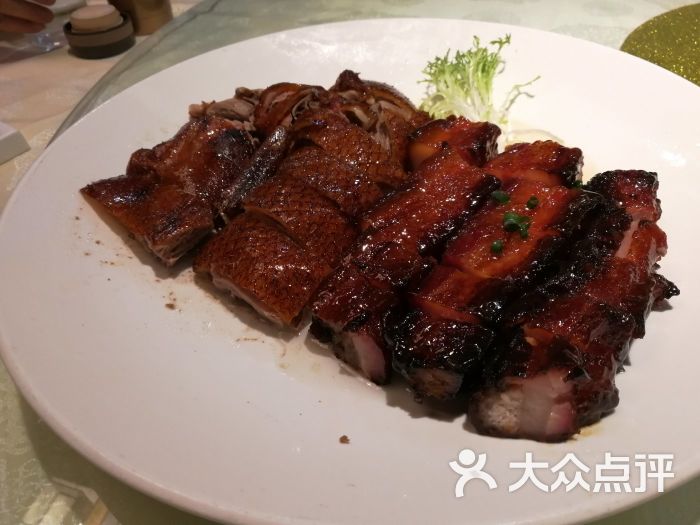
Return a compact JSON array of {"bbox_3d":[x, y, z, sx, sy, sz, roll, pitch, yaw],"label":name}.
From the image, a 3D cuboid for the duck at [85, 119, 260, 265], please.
[{"bbox_3d":[-0.078,-0.035,0.242,0.053,0.021,0.074,21,49,24],"label":"duck"}]

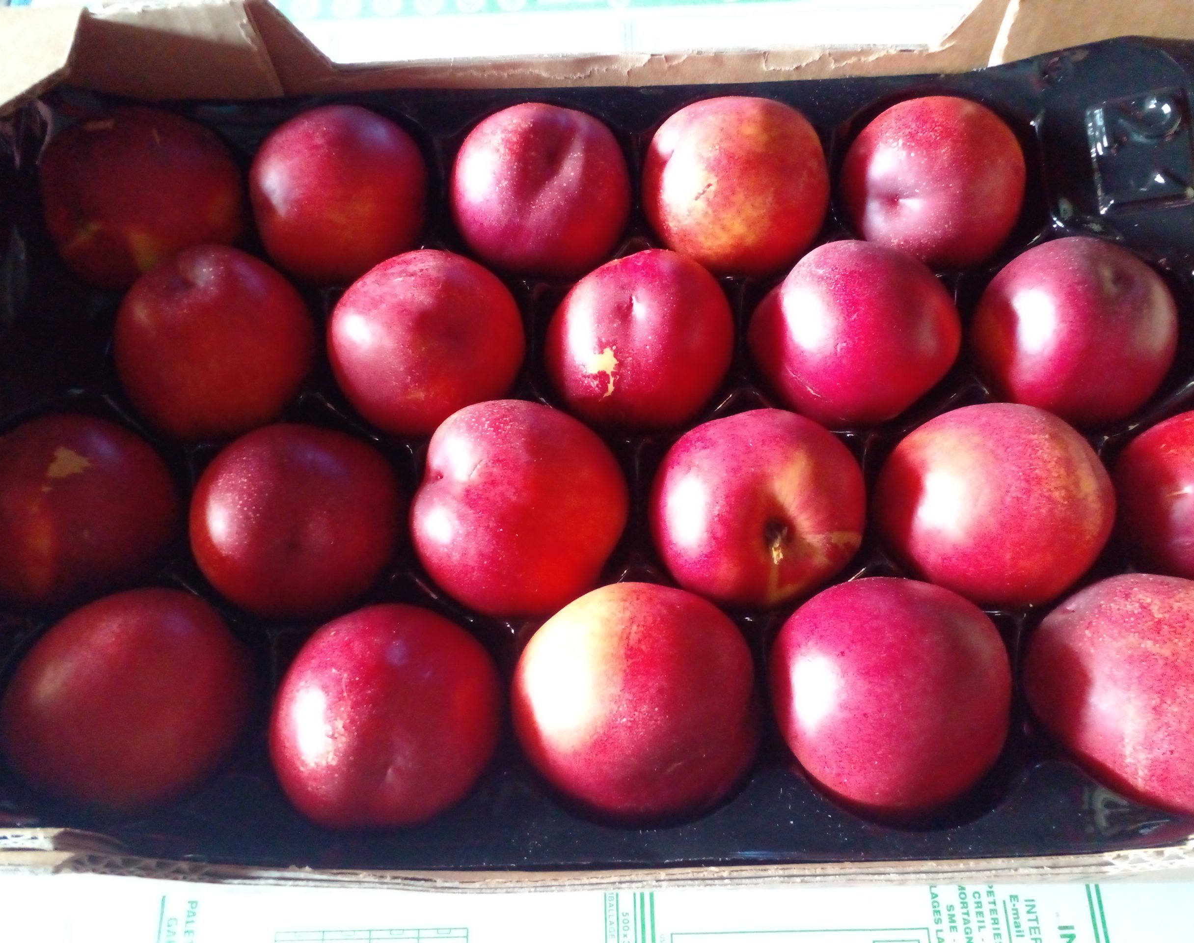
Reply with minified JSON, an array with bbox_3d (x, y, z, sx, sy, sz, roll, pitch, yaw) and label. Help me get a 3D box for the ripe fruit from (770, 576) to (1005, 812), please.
[{"bbox_3d":[0.088,0.068,0.300,0.070,0.068,0.070,-1,66,1],"label":"ripe fruit"}]

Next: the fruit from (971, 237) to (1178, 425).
[{"bbox_3d":[0.169,-0.050,0.350,0.066,0.065,0.066,-1,66,1],"label":"fruit"}]

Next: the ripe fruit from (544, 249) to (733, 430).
[{"bbox_3d":[0.014,-0.046,0.343,0.066,0.061,0.064,0,67,2],"label":"ripe fruit"}]

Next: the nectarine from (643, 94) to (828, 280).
[{"bbox_3d":[0.053,-0.109,0.380,0.069,0.066,0.066,-1,66,1],"label":"nectarine"}]

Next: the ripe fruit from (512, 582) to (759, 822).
[{"bbox_3d":[0.011,0.067,0.291,0.073,0.067,0.069,0,67,2],"label":"ripe fruit"}]

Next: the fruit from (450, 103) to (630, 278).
[{"bbox_3d":[-0.021,-0.106,0.373,0.068,0.062,0.065,-1,67,2],"label":"fruit"}]

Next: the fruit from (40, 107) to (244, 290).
[{"bbox_3d":[-0.175,-0.105,0.379,0.072,0.067,0.070,-1,67,2],"label":"fruit"}]

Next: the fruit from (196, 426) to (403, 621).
[{"bbox_3d":[-0.098,0.016,0.321,0.065,0.062,0.064,0,67,2],"label":"fruit"}]

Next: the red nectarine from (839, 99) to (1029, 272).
[{"bbox_3d":[0.129,-0.111,0.379,0.067,0.063,0.063,-1,66,1],"label":"red nectarine"}]

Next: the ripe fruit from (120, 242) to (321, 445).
[{"bbox_3d":[-0.136,-0.046,0.352,0.067,0.065,0.071,-1,67,2],"label":"ripe fruit"}]

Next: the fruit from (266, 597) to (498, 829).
[{"bbox_3d":[-0.063,0.073,0.298,0.068,0.063,0.066,-1,67,2],"label":"fruit"}]

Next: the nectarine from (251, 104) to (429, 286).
[{"bbox_3d":[-0.100,-0.107,0.383,0.066,0.065,0.067,-1,66,1],"label":"nectarine"}]

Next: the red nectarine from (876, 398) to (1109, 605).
[{"bbox_3d":[0.127,0.011,0.317,0.072,0.065,0.067,-1,67,2],"label":"red nectarine"}]

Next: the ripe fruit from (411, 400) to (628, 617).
[{"bbox_3d":[-0.026,0.012,0.327,0.071,0.070,0.072,-1,66,1],"label":"ripe fruit"}]

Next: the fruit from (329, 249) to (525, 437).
[{"bbox_3d":[-0.060,-0.045,0.349,0.069,0.064,0.067,-1,67,2],"label":"fruit"}]

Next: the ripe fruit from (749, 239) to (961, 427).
[{"bbox_3d":[0.089,-0.048,0.343,0.071,0.064,0.066,-1,67,2],"label":"ripe fruit"}]

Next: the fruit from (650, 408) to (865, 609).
[{"bbox_3d":[0.053,0.012,0.326,0.069,0.066,0.065,-1,66,1],"label":"fruit"}]

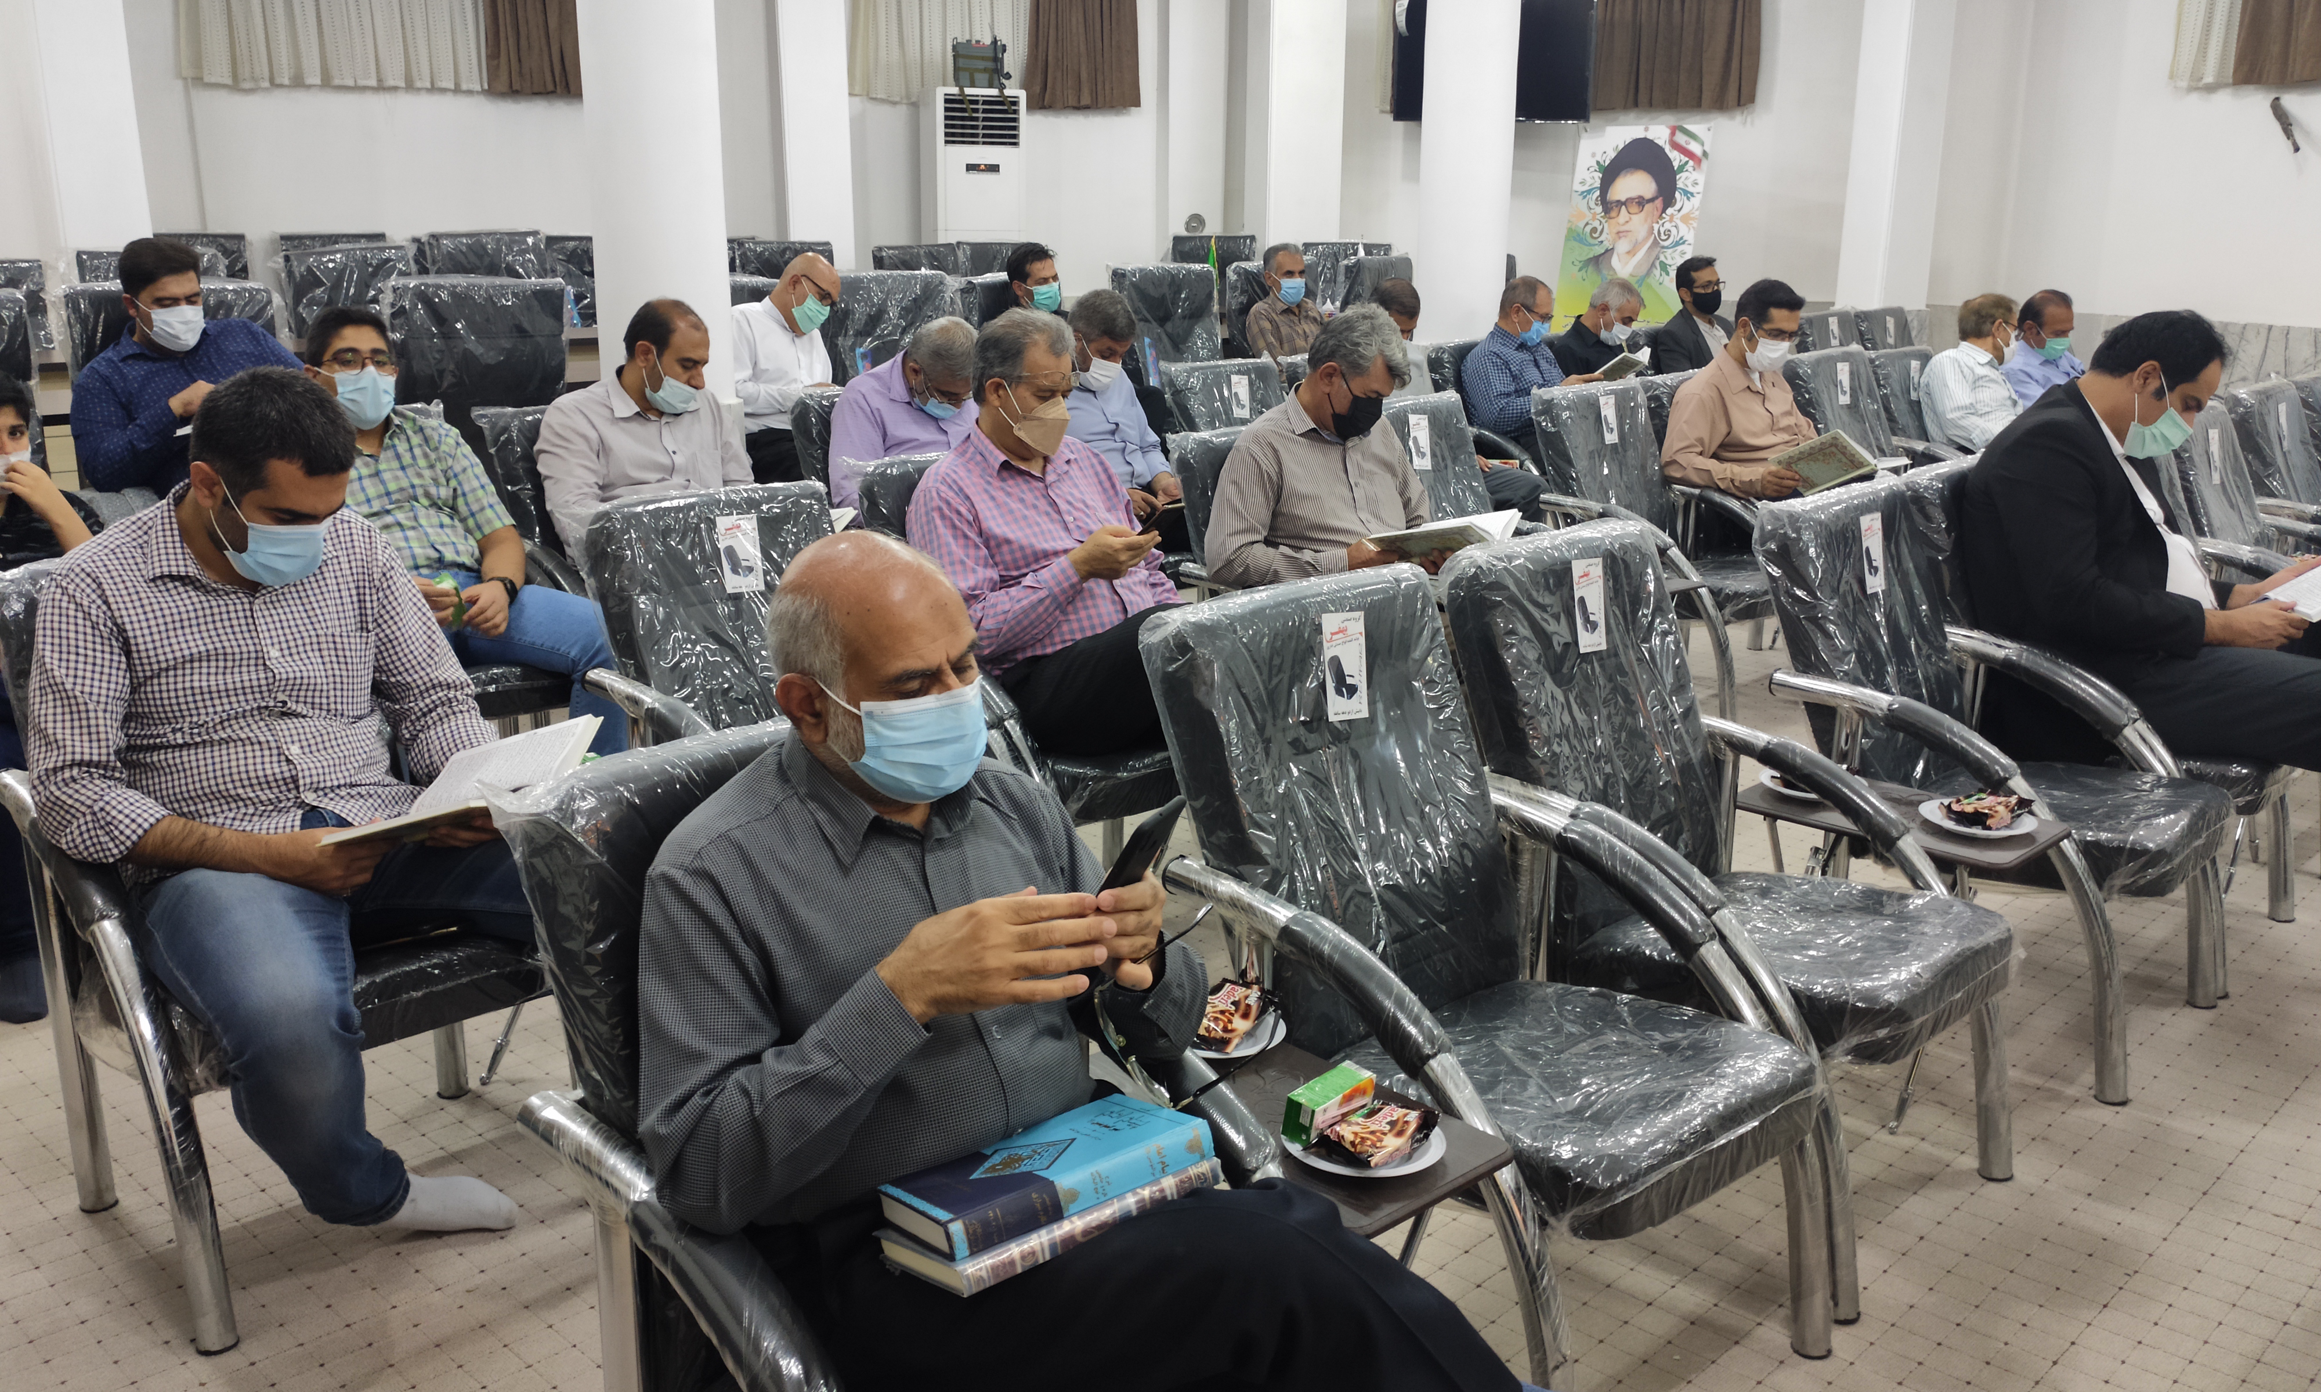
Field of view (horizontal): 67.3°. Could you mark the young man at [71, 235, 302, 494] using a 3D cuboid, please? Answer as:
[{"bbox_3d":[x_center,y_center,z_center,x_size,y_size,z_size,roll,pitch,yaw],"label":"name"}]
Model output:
[{"bbox_3d":[-2.690,-0.590,4.889,0.550,1.340,0.750,-11,19,-35],"label":"young man"}]

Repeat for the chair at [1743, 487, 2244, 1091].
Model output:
[{"bbox_3d":[1.607,0.114,3.378,0.800,0.990,0.600,15,21,42],"label":"chair"}]

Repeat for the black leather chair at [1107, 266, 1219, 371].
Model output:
[{"bbox_3d":[0.096,-1.396,8.155,0.600,1.200,0.640,-9,18,-30],"label":"black leather chair"}]

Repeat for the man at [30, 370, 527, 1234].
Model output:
[{"bbox_3d":[-1.251,0.169,2.583,0.576,1.297,0.712,-12,19,-41],"label":"man"}]

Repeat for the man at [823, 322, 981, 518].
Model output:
[{"bbox_3d":[-0.577,-0.489,5.077,0.557,1.244,0.731,-12,19,-41],"label":"man"}]

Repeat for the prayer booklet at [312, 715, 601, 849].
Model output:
[{"bbox_3d":[-1.057,0.132,2.623,0.341,0.098,0.242,-12,-18,-41],"label":"prayer booklet"}]

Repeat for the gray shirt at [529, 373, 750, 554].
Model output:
[{"bbox_3d":[-1.372,-0.554,4.636,0.510,0.600,0.390,-13,20,-41],"label":"gray shirt"}]

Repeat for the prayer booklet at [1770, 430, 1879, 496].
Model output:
[{"bbox_3d":[2.134,-0.742,5.553,0.328,0.098,0.249,-12,-15,-41],"label":"prayer booklet"}]

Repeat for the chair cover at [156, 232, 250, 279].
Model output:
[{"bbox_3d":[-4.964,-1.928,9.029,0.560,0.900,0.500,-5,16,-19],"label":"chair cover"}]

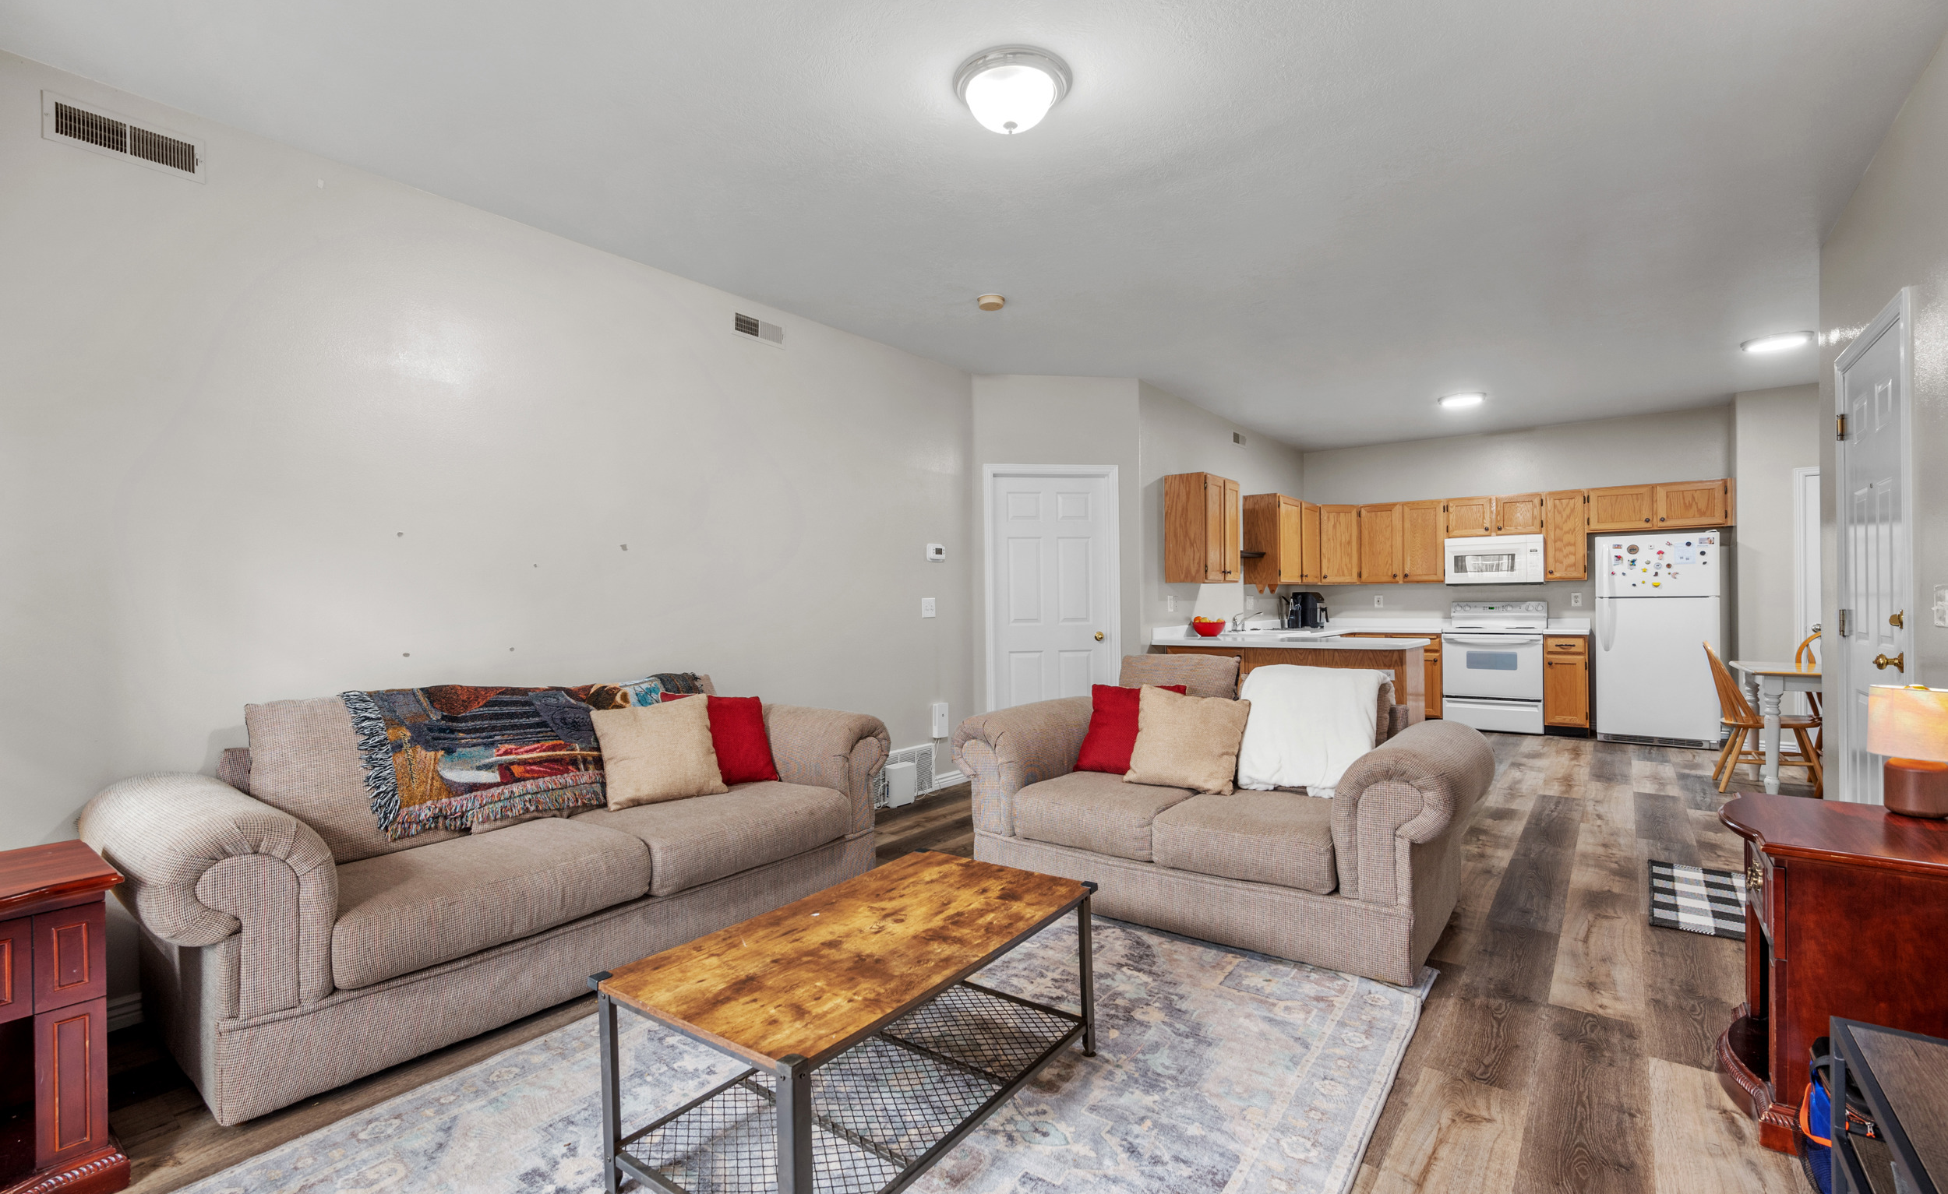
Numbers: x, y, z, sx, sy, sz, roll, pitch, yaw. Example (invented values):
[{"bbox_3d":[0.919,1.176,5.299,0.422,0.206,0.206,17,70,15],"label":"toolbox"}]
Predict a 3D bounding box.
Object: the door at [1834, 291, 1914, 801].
[{"bbox_3d":[3.258,0.127,2.917,0.078,2.177,1.010,-1,0,38],"label":"door"}]

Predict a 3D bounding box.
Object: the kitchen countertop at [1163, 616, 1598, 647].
[{"bbox_3d":[3.414,0.267,6.574,2.471,0.140,3.681,-1,0,38],"label":"kitchen countertop"}]

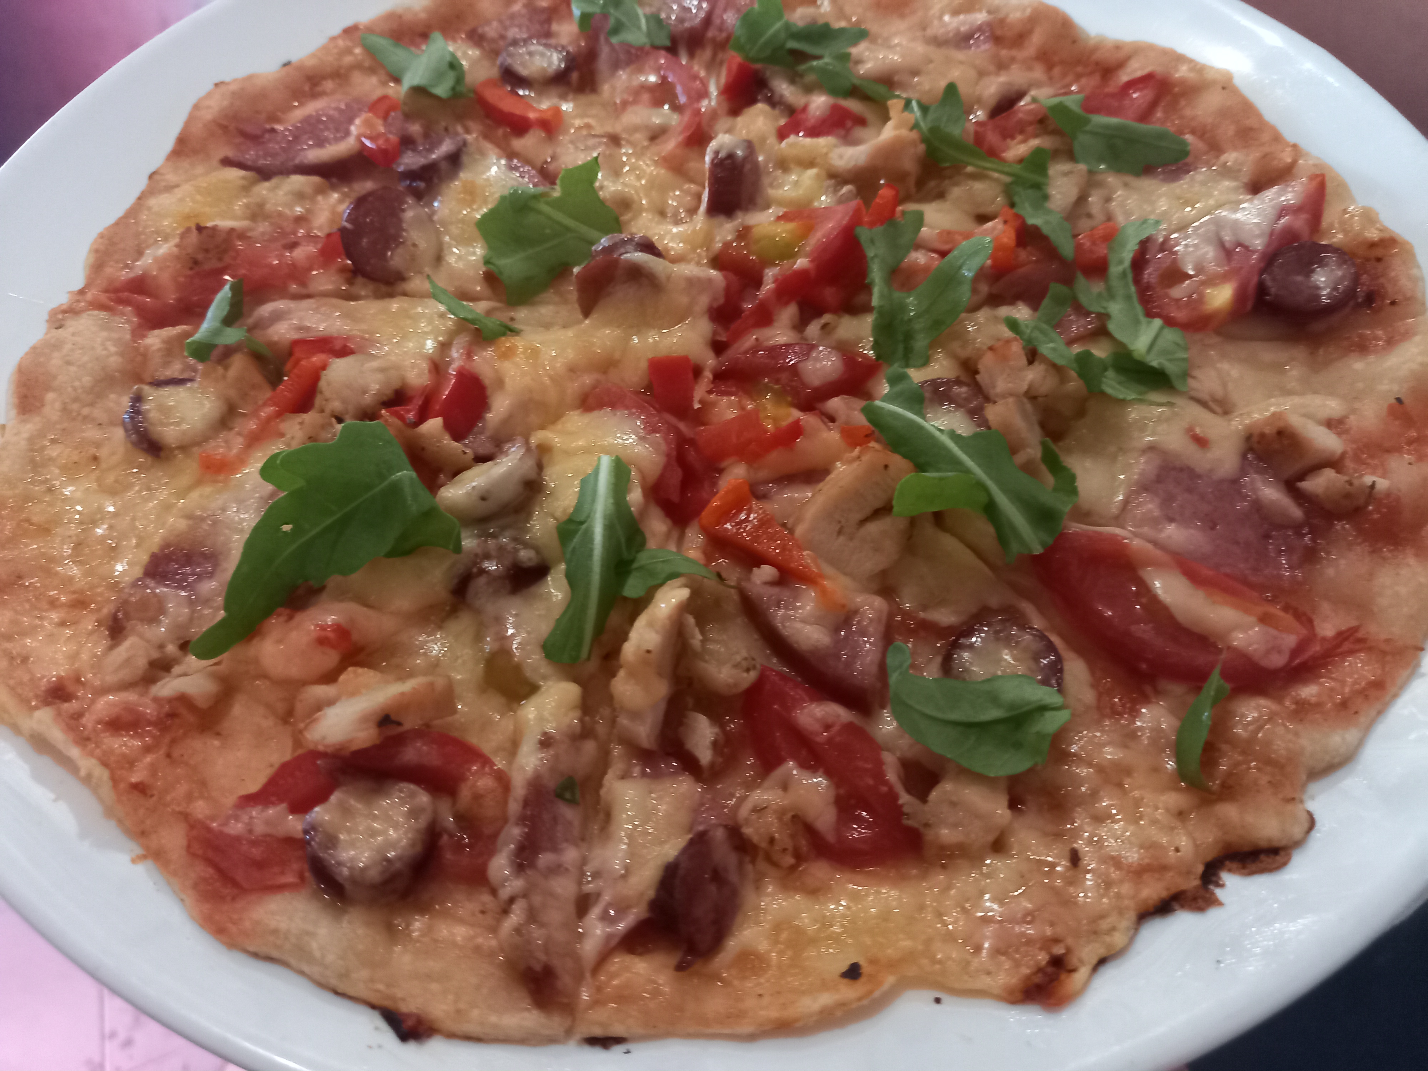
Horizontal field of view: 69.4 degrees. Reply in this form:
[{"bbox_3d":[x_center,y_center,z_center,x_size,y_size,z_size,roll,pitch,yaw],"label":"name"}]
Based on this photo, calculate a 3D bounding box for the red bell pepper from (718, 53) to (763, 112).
[{"bbox_3d":[0.007,-0.114,0.259,0.010,0.010,0.012,0,56,1],"label":"red bell pepper"}]

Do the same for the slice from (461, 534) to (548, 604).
[{"bbox_3d":[-0.037,0.006,0.181,0.017,0.007,0.017,0,56,1],"label":"slice"}]

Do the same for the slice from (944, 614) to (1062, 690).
[{"bbox_3d":[0.045,0.022,0.163,0.018,0.006,0.018,-1,56,1],"label":"slice"}]

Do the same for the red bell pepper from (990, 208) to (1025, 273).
[{"bbox_3d":[0.061,-0.062,0.216,0.006,0.013,0.005,2,26,-1],"label":"red bell pepper"}]

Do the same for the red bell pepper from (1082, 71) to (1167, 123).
[{"bbox_3d":[0.098,-0.104,0.246,0.019,0.007,0.012,-21,67,-8],"label":"red bell pepper"}]

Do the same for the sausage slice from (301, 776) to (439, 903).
[{"bbox_3d":[-0.050,0.044,0.150,0.017,0.008,0.017,7,51,-9],"label":"sausage slice"}]

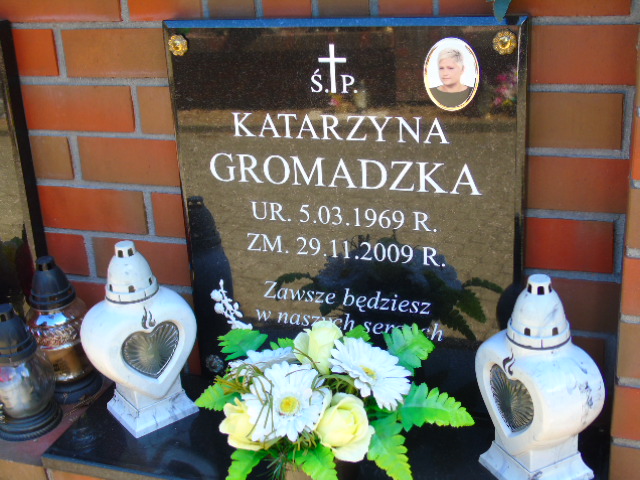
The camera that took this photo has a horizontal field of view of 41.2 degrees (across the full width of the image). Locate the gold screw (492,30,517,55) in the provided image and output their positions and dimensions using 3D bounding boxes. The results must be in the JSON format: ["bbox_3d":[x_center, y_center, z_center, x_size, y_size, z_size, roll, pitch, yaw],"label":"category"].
[{"bbox_3d":[0.207,-0.222,0.956,0.028,0.028,0.011,5,21,20],"label":"gold screw"}]

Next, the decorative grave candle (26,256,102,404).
[{"bbox_3d":[-0.398,0.129,1.286,0.112,0.209,0.112,5,21,20],"label":"decorative grave candle"}]

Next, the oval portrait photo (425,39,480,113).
[{"bbox_3d":[0.153,-0.192,0.991,0.066,0.086,0.007,5,21,20],"label":"oval portrait photo"}]

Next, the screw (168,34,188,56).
[{"bbox_3d":[-0.184,-0.251,1.101,0.028,0.028,0.011,5,21,20],"label":"screw"}]

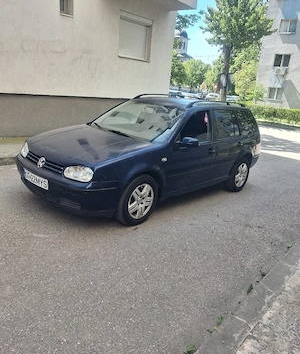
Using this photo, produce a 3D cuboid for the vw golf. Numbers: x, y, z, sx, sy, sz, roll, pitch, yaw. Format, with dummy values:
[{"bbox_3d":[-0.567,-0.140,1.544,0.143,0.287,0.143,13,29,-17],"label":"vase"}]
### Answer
[{"bbox_3d":[0.250,-0.513,4.980,1.780,1.480,4.380,19,21,39],"label":"vw golf"}]

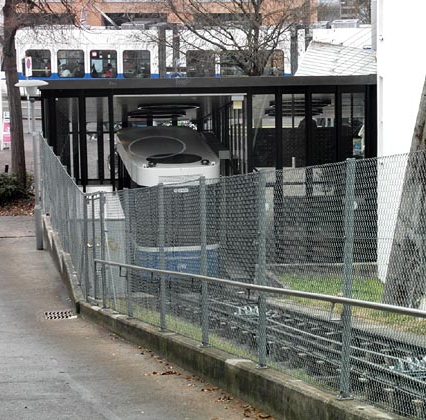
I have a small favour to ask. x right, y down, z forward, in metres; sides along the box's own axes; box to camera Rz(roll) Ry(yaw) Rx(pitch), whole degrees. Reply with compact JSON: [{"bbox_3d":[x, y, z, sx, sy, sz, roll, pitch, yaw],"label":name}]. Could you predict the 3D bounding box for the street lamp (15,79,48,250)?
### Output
[{"bbox_3d":[-3.578,-0.888,36.861,0.686,3.460,0.686,-2,11,0],"label":"street lamp"}]

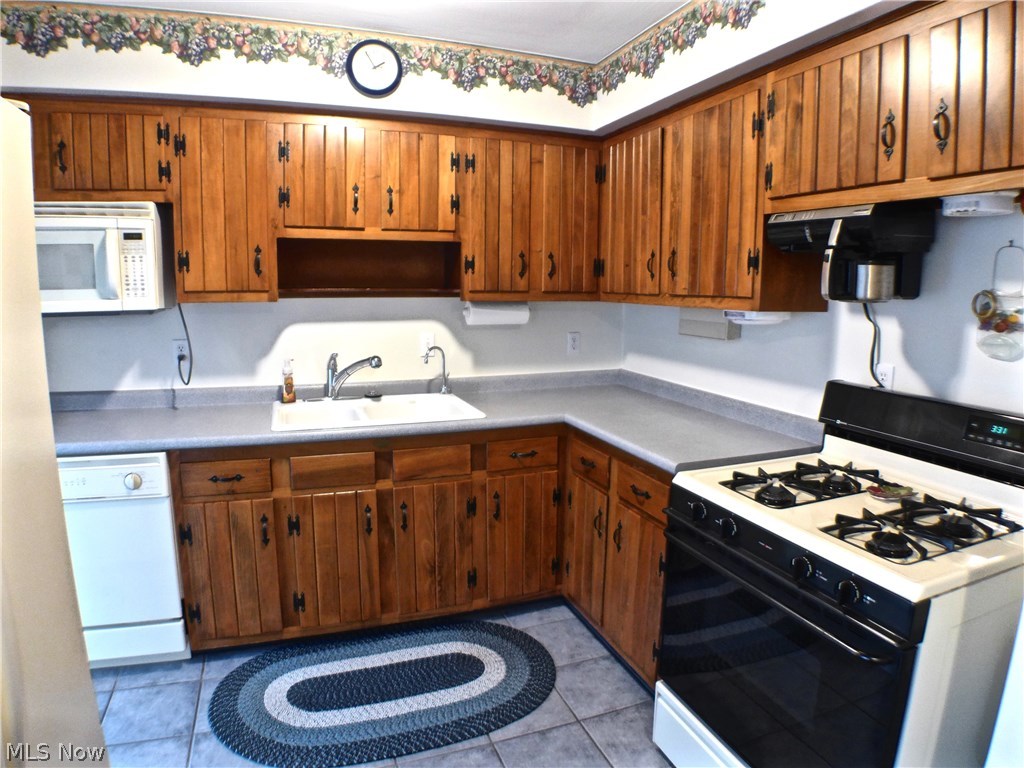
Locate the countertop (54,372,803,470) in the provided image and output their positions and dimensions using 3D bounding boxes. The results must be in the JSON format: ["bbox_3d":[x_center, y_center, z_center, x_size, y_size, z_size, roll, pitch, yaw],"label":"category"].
[{"bbox_3d":[-0.470,0.143,2.527,2.720,0.120,1.457,-3,9,-20],"label":"countertop"}]

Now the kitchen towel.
[{"bbox_3d":[-0.074,-0.311,3.128,0.293,0.110,0.110,-3,9,-20],"label":"kitchen towel"}]

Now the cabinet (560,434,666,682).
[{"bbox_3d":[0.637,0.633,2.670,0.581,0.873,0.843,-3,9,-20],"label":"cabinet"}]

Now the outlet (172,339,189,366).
[{"bbox_3d":[-1.366,-0.124,2.936,0.070,0.115,0.018,-3,9,-20],"label":"outlet"}]

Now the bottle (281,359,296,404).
[{"bbox_3d":[-0.943,-0.013,2.991,0.060,0.195,0.055,-7,11,-43],"label":"bottle"}]

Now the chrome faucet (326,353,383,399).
[{"bbox_3d":[-0.674,-0.025,3.014,0.275,0.208,0.060,4,9,26],"label":"chrome faucet"}]

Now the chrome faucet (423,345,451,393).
[{"bbox_3d":[-0.335,-0.056,3.192,0.045,0.232,0.145,6,10,33],"label":"chrome faucet"}]

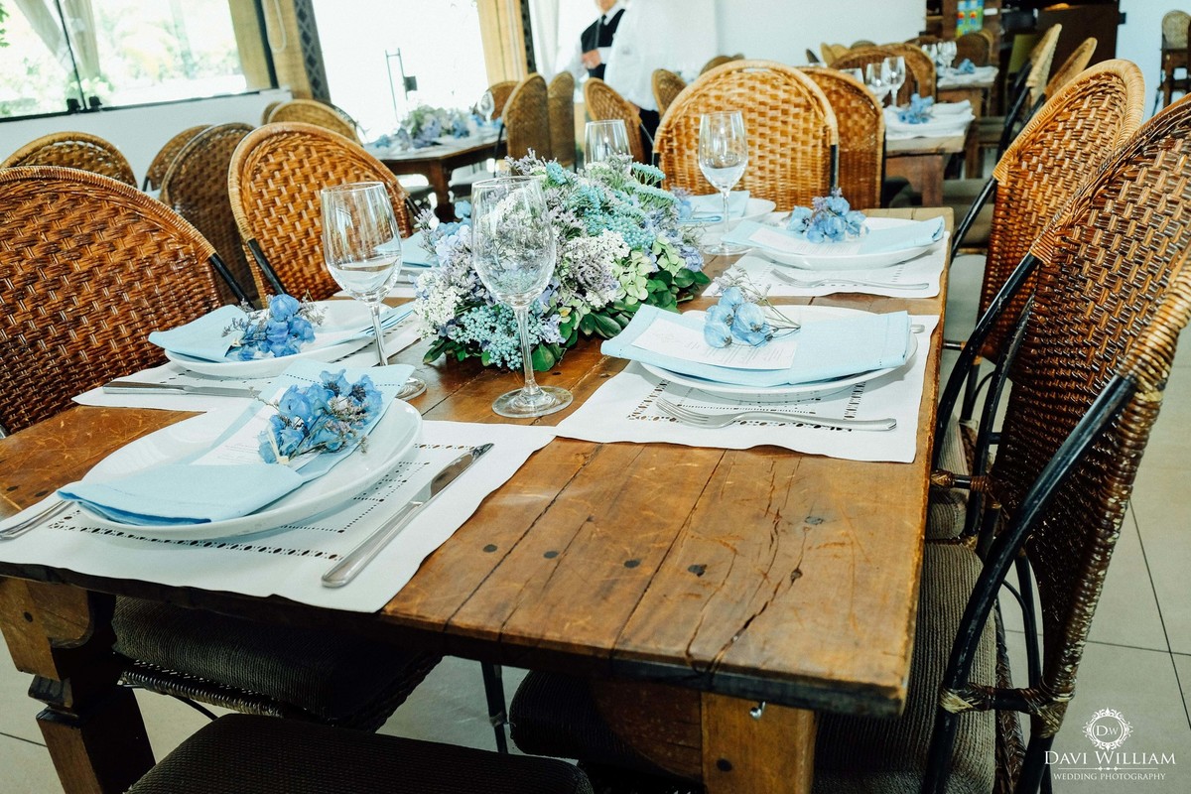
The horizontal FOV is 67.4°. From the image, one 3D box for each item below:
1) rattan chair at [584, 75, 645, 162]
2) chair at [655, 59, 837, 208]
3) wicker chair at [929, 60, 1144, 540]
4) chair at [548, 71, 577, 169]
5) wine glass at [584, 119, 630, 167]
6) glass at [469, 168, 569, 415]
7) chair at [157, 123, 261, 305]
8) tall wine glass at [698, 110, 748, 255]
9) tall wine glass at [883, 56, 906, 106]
[{"bbox_3d":[0.303,-0.608,3.142,0.580,1.030,0.440,2,22,23],"label":"rattan chair"},{"bbox_3d":[0.274,-0.188,1.967,0.460,1.000,0.570,5,23,27],"label":"chair"},{"bbox_3d":[0.516,-0.003,1.489,0.560,1.000,0.500,1,22,14],"label":"wicker chair"},{"bbox_3d":[-0.338,-1.132,4.610,0.560,1.000,0.500,3,23,20],"label":"chair"},{"bbox_3d":[0.029,-0.373,1.576,0.081,0.217,0.081,2,22,22],"label":"wine glass"},{"bbox_3d":[-0.069,-0.090,0.813,0.077,0.205,0.077,-5,20,2],"label":"glass"},{"bbox_3d":[-1.013,-0.168,2.297,0.560,1.000,0.460,3,22,22],"label":"chair"},{"bbox_3d":[0.210,-0.350,1.458,0.081,0.217,0.081,2,22,22],"label":"tall wine glass"},{"bbox_3d":[1.082,-1.121,3.236,0.078,0.205,0.078,3,22,22],"label":"tall wine glass"}]

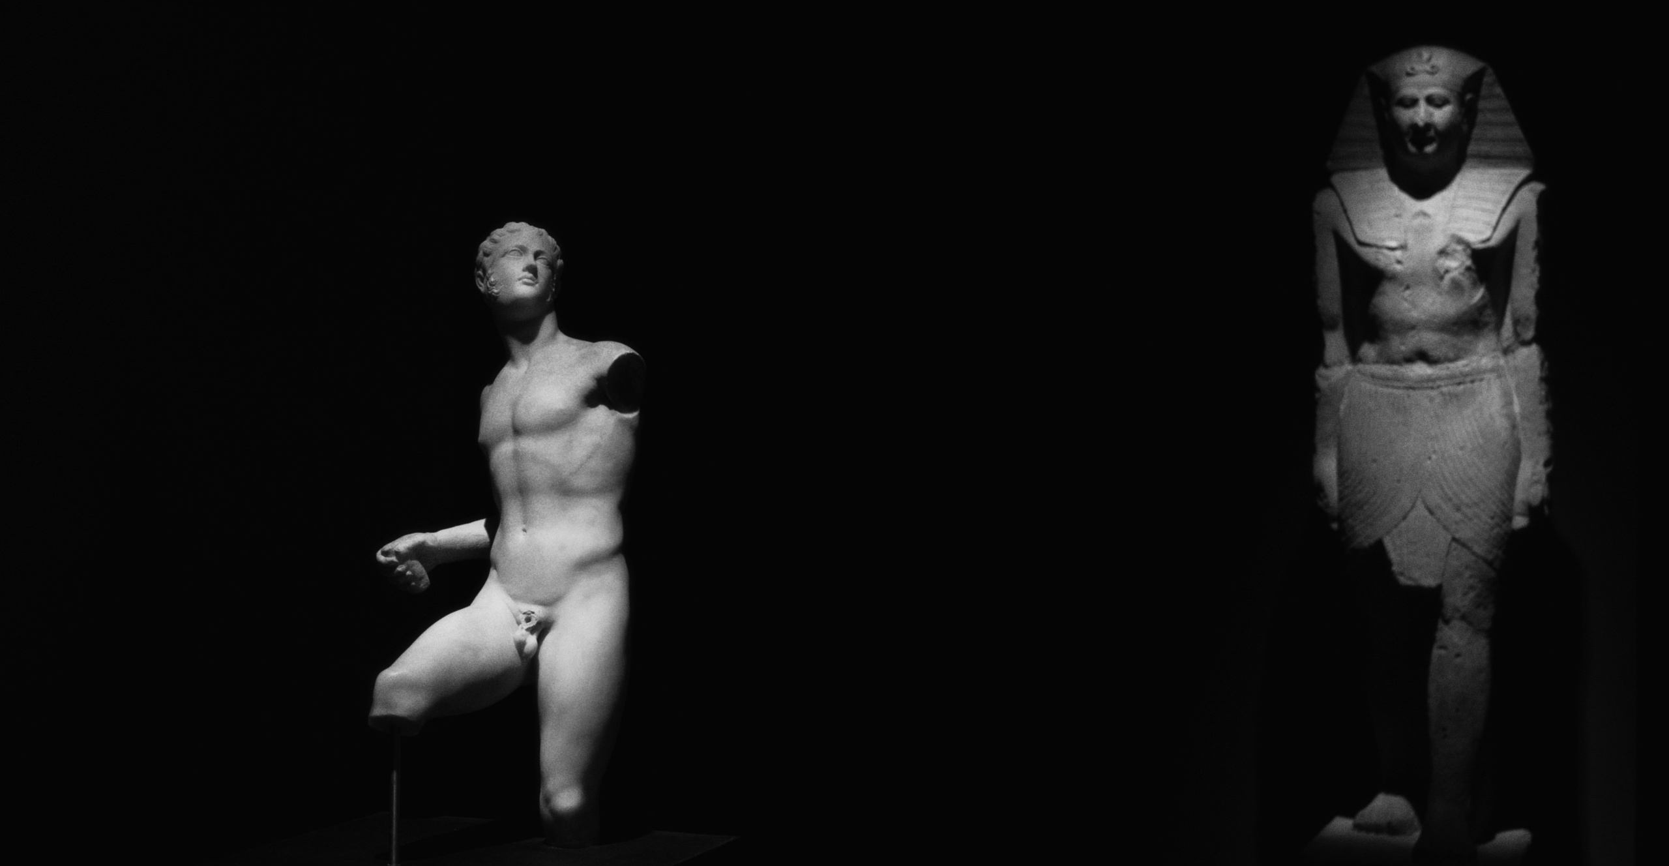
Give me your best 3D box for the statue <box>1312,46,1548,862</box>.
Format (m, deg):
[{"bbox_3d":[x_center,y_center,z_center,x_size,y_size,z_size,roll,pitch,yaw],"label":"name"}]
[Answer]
[{"bbox_3d":[1.310,0.019,5.410,0.515,1.750,0.600,0,1,20],"label":"statue"}]

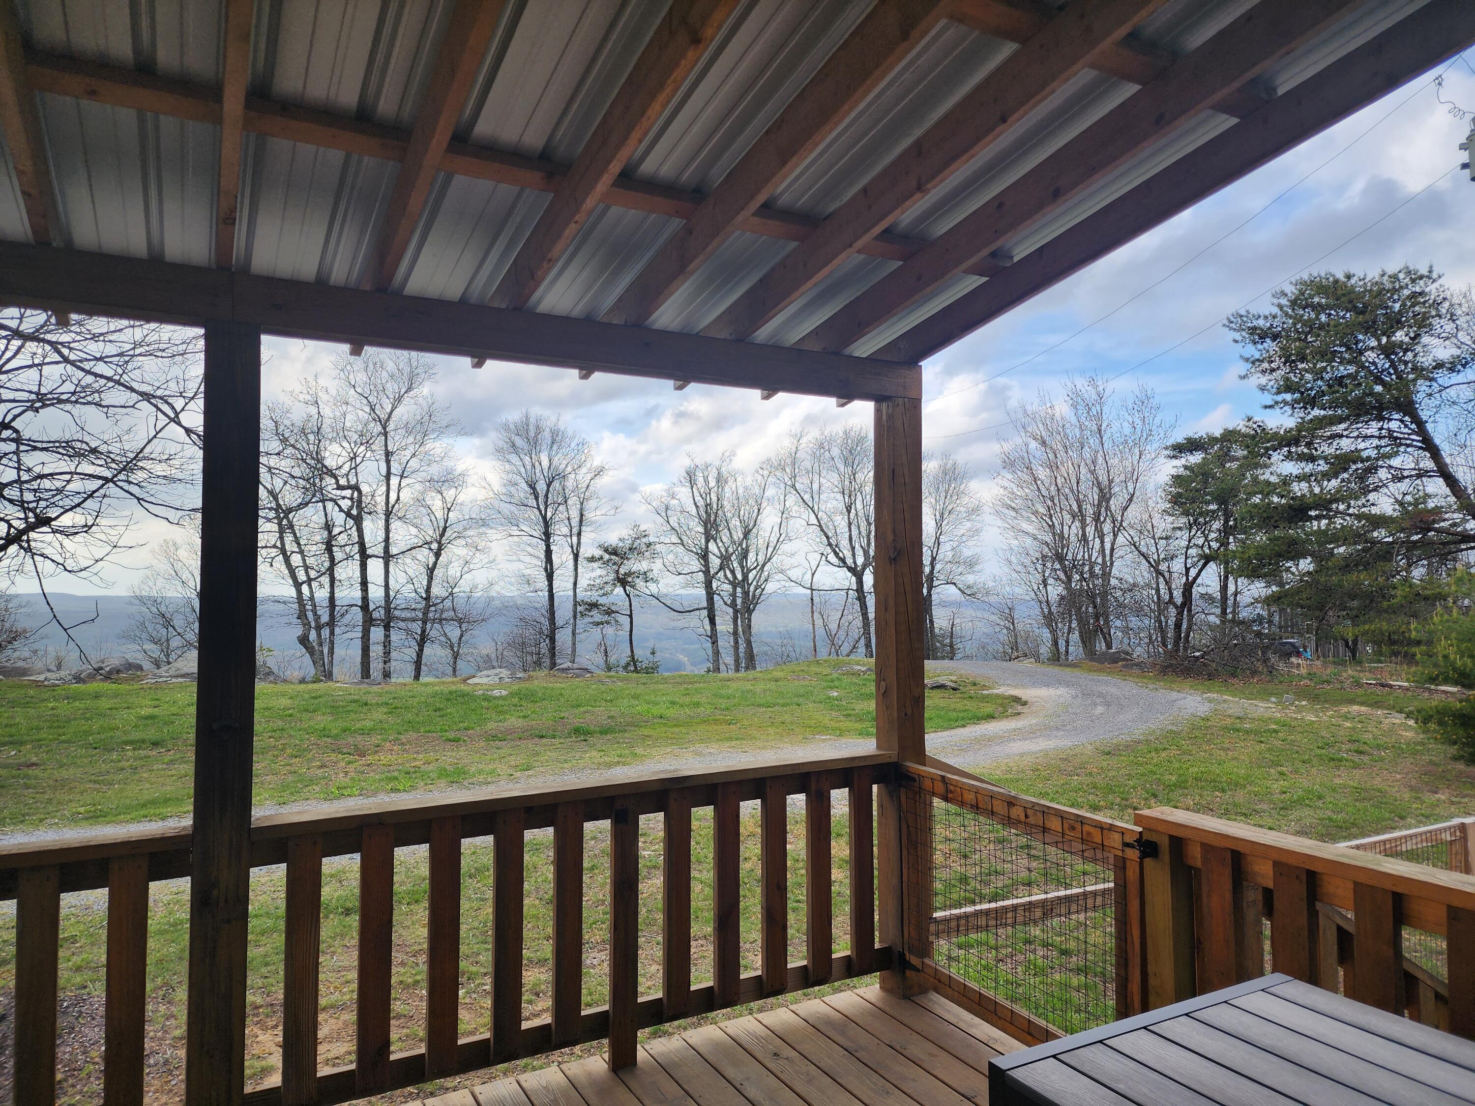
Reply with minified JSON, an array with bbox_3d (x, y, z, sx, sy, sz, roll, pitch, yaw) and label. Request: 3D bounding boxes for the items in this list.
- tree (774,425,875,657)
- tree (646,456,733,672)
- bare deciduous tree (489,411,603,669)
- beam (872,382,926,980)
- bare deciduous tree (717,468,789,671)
[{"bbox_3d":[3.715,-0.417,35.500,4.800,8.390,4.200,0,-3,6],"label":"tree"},{"bbox_3d":[-1.708,0.391,35.000,3.128,7.737,3.200,0,-3,-3],"label":"tree"},{"bbox_3d":[-6.831,-0.453,35.000,4.074,9.259,3.900,0,-3,-11],"label":"bare deciduous tree"},{"bbox_3d":[0.622,0.535,3.760,0.140,2.240,0.140,1,-3,-30],"label":"beam"},{"bbox_3d":[0.556,0.597,35.000,2.551,7.243,2.700,0,-3,1],"label":"bare deciduous tree"}]

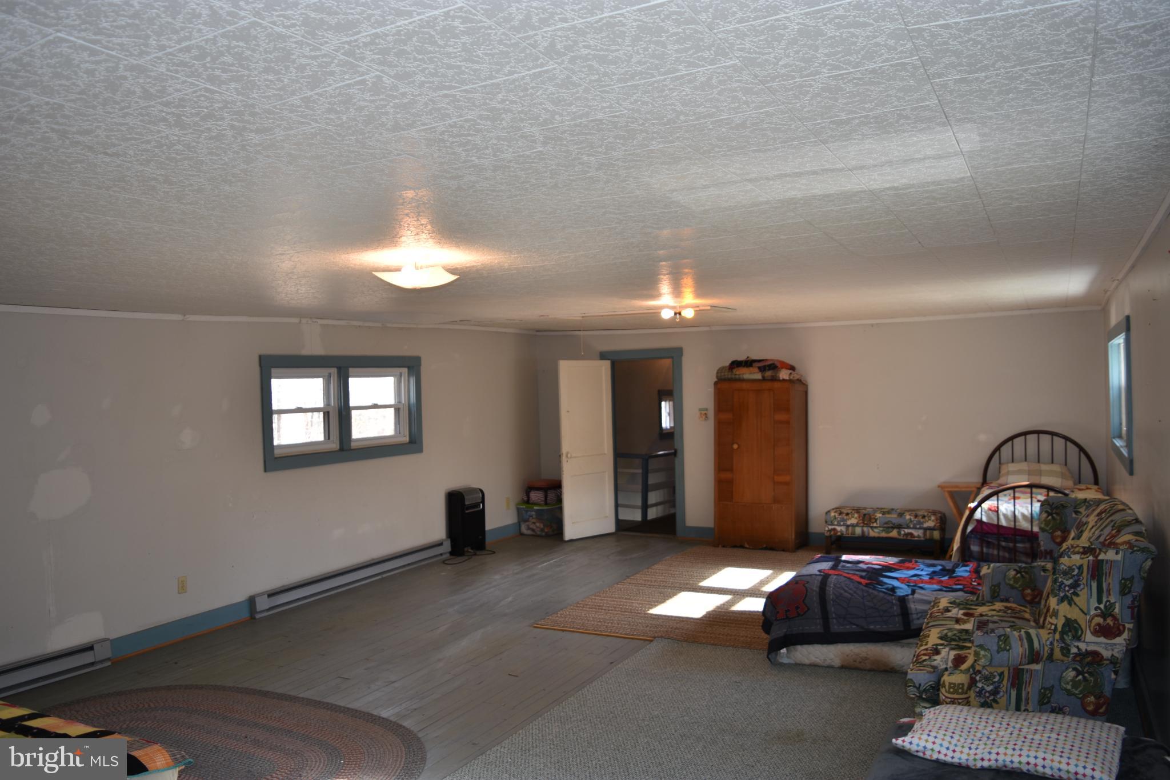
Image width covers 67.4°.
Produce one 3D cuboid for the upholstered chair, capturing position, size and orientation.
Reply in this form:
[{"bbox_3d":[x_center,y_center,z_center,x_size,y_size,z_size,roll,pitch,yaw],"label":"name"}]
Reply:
[{"bbox_3d":[2.075,1.149,4.187,0.890,1.080,1.450,-1,0,26],"label":"upholstered chair"}]

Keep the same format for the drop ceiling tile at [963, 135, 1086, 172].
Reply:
[{"bbox_3d":[1.192,-0.647,2.389,0.303,0.020,0.303,-1,1,28],"label":"drop ceiling tile"}]

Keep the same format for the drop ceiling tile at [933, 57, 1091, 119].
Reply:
[{"bbox_3d":[0.902,-0.639,1.851,0.303,0.020,0.303,0,1,28],"label":"drop ceiling tile"}]

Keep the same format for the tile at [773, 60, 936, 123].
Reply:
[{"bbox_3d":[0.585,-0.648,1.897,0.305,0.016,0.305,-1,0,28],"label":"tile"}]

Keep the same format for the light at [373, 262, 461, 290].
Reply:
[{"bbox_3d":[-0.768,-0.523,3.993,0.310,0.120,0.310,-2,1,8],"label":"light"}]

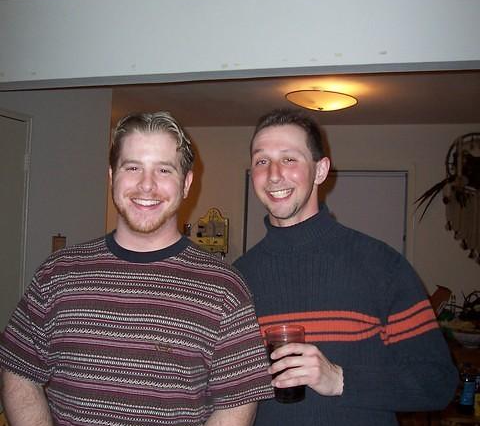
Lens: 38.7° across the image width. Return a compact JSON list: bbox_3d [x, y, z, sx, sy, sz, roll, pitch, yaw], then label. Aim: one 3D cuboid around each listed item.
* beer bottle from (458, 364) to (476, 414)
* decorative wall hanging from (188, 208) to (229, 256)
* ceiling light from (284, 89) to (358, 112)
[{"bbox_3d":[1.347,1.045,4.050,0.100,0.305,0.100,1,-2,18],"label":"beer bottle"},{"bbox_3d":[-0.256,0.150,5.550,0.310,0.395,0.080,1,-2,18],"label":"decorative wall hanging"},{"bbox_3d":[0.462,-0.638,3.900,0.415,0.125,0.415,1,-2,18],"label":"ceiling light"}]

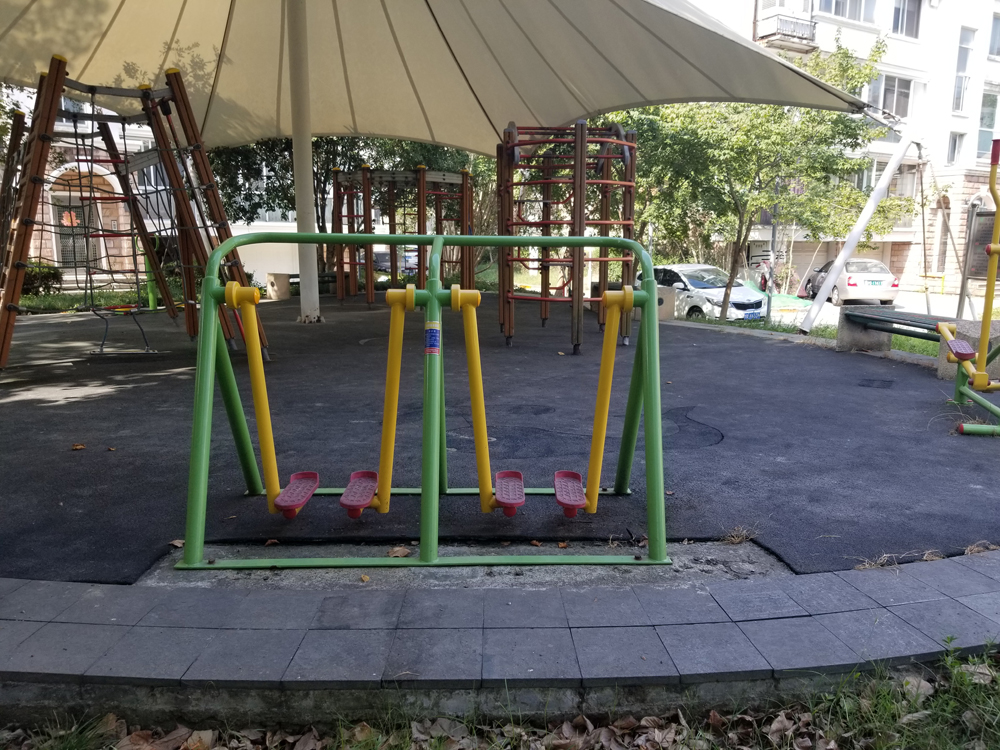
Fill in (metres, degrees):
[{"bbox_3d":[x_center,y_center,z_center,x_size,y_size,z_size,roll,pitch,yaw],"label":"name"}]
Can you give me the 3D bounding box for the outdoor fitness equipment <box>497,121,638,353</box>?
[{"bbox_3d":[0.804,-1.770,9.893,1.650,2.600,2.950,-1,10,-4],"label":"outdoor fitness equipment"}]

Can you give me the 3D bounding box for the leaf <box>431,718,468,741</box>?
[{"bbox_3d":[-0.146,1.028,2.178,0.110,0.030,0.070,0,10,0],"label":"leaf"}]

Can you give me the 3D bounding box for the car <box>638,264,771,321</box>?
[{"bbox_3d":[4.685,-1.939,18.334,1.720,1.460,4.370,-4,11,-22],"label":"car"}]

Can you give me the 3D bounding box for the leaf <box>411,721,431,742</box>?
[{"bbox_3d":[-0.230,1.029,2.168,0.062,0.028,0.065,0,10,0],"label":"leaf"}]

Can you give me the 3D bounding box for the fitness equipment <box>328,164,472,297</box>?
[{"bbox_3d":[-1.964,-2.827,15.546,2.780,2.680,2.780,0,10,0],"label":"fitness equipment"}]

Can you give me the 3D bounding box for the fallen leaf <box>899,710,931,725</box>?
[{"bbox_3d":[1.235,1.020,2.237,0.082,0.024,0.042,0,10,0],"label":"fallen leaf"}]

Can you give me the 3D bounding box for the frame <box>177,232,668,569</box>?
[{"bbox_3d":[-0.307,0.042,3.374,2.000,1.320,0.940,0,10,-1],"label":"frame"}]

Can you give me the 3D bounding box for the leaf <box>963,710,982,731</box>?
[{"bbox_3d":[1.402,1.022,2.229,0.050,0.030,0.060,0,10,0],"label":"leaf"}]

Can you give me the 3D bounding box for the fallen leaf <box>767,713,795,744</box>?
[{"bbox_3d":[0.816,1.028,2.185,0.070,0.040,0.075,0,10,0],"label":"fallen leaf"}]

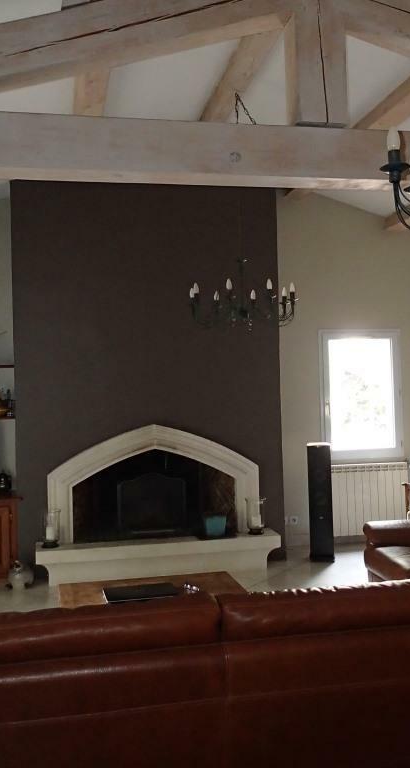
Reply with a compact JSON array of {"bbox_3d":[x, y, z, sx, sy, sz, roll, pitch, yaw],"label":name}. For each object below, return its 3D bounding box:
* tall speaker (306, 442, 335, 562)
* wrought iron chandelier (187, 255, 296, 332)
[{"bbox_3d":[1.038,1.049,6.631,0.195,1.020,0.340,-1,0,3],"label":"tall speaker"},{"bbox_3d":[0.256,-0.632,5.050,0.740,0.470,0.740,-1,1,-11],"label":"wrought iron chandelier"}]

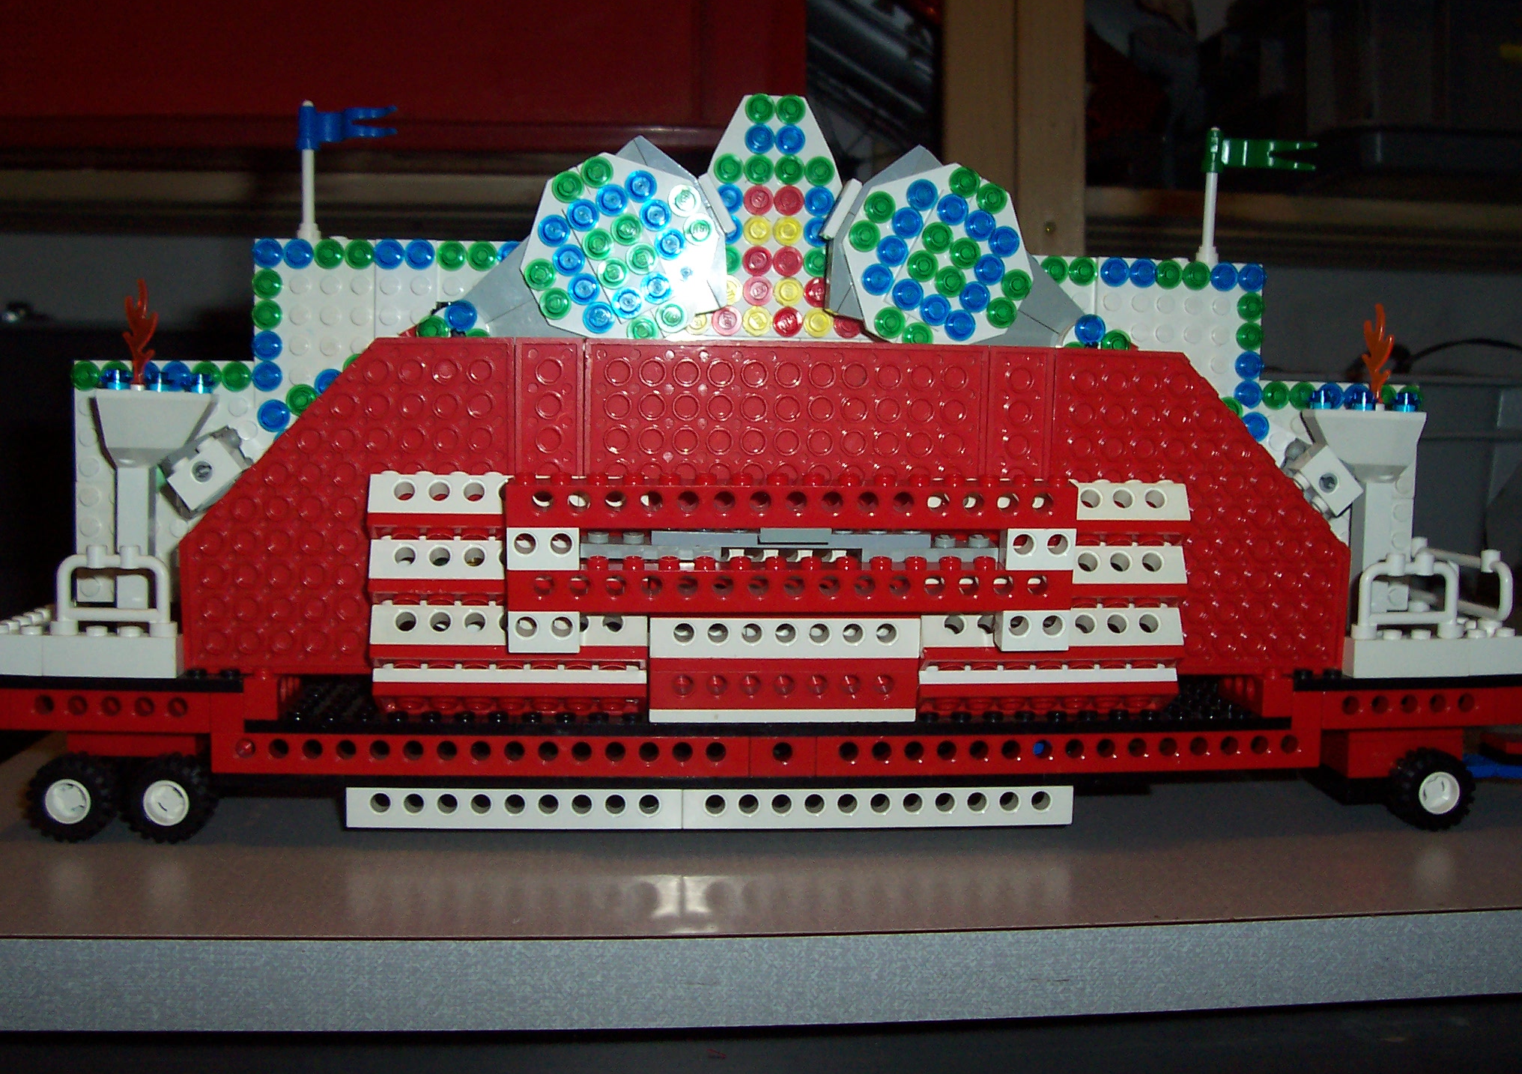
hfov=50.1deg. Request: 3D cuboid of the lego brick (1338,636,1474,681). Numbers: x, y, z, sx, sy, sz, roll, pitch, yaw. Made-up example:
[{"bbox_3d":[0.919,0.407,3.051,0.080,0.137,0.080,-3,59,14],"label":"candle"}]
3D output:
[{"bbox_3d":[0.162,0.031,0.409,0.032,0.010,0.008,0,4,-5],"label":"lego brick"}]

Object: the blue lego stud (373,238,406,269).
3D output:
[{"bbox_3d":[-0.097,-0.074,0.426,0.008,0.008,0.005,0,4,-5],"label":"blue lego stud"}]

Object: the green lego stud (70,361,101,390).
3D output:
[{"bbox_3d":[-0.174,-0.042,0.420,0.008,0.008,0.005,0,5,-5],"label":"green lego stud"}]

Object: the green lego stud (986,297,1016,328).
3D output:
[{"bbox_3d":[0.061,-0.057,0.412,0.008,0.008,0.005,0,6,-6],"label":"green lego stud"}]

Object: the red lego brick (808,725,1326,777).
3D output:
[{"bbox_3d":[0.076,0.052,0.402,0.128,0.011,0.008,1,4,-5],"label":"red lego brick"}]

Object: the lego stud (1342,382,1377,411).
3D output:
[{"bbox_3d":[0.162,-0.037,0.440,0.008,0.005,0.008,0,4,-5],"label":"lego stud"}]

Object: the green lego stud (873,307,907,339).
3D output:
[{"bbox_3d":[0.033,-0.054,0.411,0.008,0.008,0.005,0,4,-5],"label":"green lego stud"}]

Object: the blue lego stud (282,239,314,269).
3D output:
[{"bbox_3d":[-0.120,-0.073,0.422,0.008,0.008,0.005,1,4,-5],"label":"blue lego stud"}]

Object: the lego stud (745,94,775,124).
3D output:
[{"bbox_3d":[0.000,-0.112,0.425,0.008,0.008,0.005,0,4,-5],"label":"lego stud"}]

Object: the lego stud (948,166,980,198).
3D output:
[{"bbox_3d":[0.051,-0.088,0.407,0.008,0.008,0.005,0,7,-7],"label":"lego stud"}]

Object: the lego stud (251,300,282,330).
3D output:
[{"bbox_3d":[-0.128,-0.057,0.422,0.008,0.008,0.005,0,5,-5],"label":"lego stud"}]

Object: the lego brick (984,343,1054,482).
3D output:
[{"bbox_3d":[0.062,-0.023,0.395,0.016,0.048,0.005,0,9,-5],"label":"lego brick"}]

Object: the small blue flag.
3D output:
[{"bbox_3d":[-0.107,-0.107,0.421,0.033,0.012,0.006,4,7,25],"label":"small blue flag"}]

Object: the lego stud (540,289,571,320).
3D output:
[{"bbox_3d":[-0.051,-0.057,0.401,0.008,0.008,0.005,1,5,-2],"label":"lego stud"}]

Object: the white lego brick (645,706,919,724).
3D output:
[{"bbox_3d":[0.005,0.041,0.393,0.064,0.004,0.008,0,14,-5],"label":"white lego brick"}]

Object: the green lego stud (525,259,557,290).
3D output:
[{"bbox_3d":[-0.054,-0.065,0.402,0.008,0.008,0.005,0,9,-4],"label":"green lego stud"}]

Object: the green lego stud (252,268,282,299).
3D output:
[{"bbox_3d":[-0.127,-0.065,0.421,0.008,0.008,0.005,0,4,-5],"label":"green lego stud"}]

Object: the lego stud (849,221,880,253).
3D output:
[{"bbox_3d":[0.026,-0.075,0.406,0.008,0.008,0.005,0,5,-6],"label":"lego stud"}]

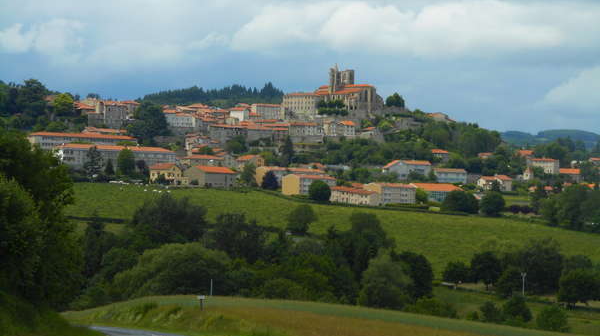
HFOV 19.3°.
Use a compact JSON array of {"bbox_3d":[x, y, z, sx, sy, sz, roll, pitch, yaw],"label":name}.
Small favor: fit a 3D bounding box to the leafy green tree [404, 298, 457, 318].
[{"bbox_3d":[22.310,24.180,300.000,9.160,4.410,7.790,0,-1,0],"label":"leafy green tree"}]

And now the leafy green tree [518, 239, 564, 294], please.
[{"bbox_3d":[65.570,26.880,480.000,12.490,14.930,12.490,0,-1,0],"label":"leafy green tree"}]

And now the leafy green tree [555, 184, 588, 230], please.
[{"bbox_3d":[104.420,15.000,680.000,13.080,18.080,13.080,0,-1,0],"label":"leafy green tree"}]

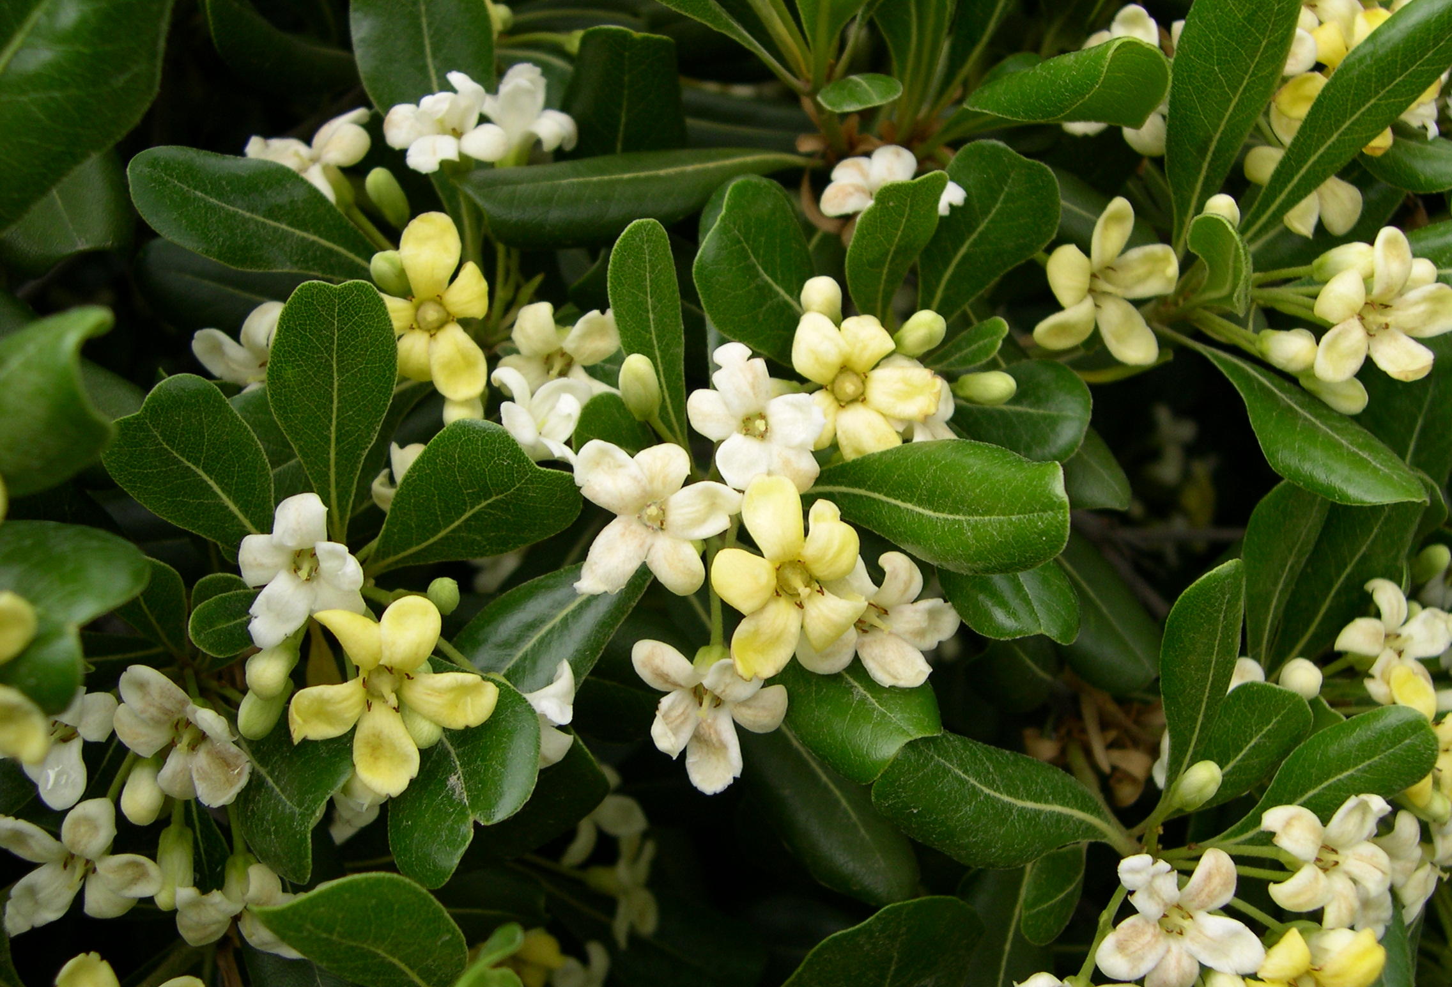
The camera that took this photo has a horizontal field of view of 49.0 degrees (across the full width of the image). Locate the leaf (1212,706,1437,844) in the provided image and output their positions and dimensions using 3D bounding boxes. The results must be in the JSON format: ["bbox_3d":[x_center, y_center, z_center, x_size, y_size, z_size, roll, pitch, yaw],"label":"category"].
[{"bbox_3d":[0.104,0.049,0.277,0.045,0.009,0.018,-30,69,6],"label":"leaf"}]

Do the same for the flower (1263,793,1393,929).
[{"bbox_3d":[0.119,0.073,0.315,0.026,0.026,0.014,-7,4,-11],"label":"flower"}]

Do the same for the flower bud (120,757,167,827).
[{"bbox_3d":[-0.097,0.049,0.265,0.007,0.012,0.007,-3,-9,0],"label":"flower bud"}]

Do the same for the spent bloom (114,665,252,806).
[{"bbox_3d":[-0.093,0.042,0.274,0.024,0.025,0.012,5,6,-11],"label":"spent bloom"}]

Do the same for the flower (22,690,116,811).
[{"bbox_3d":[-0.119,0.045,0.285,0.021,0.021,0.013,0,18,-3],"label":"flower"}]

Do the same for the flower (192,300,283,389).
[{"bbox_3d":[-0.094,-0.029,0.315,0.026,0.022,0.015,0,21,19],"label":"flower"}]

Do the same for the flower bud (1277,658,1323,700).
[{"bbox_3d":[0.099,0.032,0.276,0.007,0.007,0.010,0,12,27],"label":"flower bud"}]

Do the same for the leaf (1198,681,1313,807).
[{"bbox_3d":[0.093,0.046,0.285,0.032,0.008,0.018,-45,76,0],"label":"leaf"}]

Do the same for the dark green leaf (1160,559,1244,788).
[{"bbox_3d":[0.082,0.032,0.276,0.016,0.042,0.008,20,9,14],"label":"dark green leaf"}]

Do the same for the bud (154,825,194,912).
[{"bbox_3d":[-0.097,0.066,0.280,0.007,0.016,0.007,8,-6,-8],"label":"bud"}]

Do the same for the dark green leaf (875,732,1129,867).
[{"bbox_3d":[0.057,0.063,0.328,0.056,0.009,0.025,20,69,-11],"label":"dark green leaf"}]

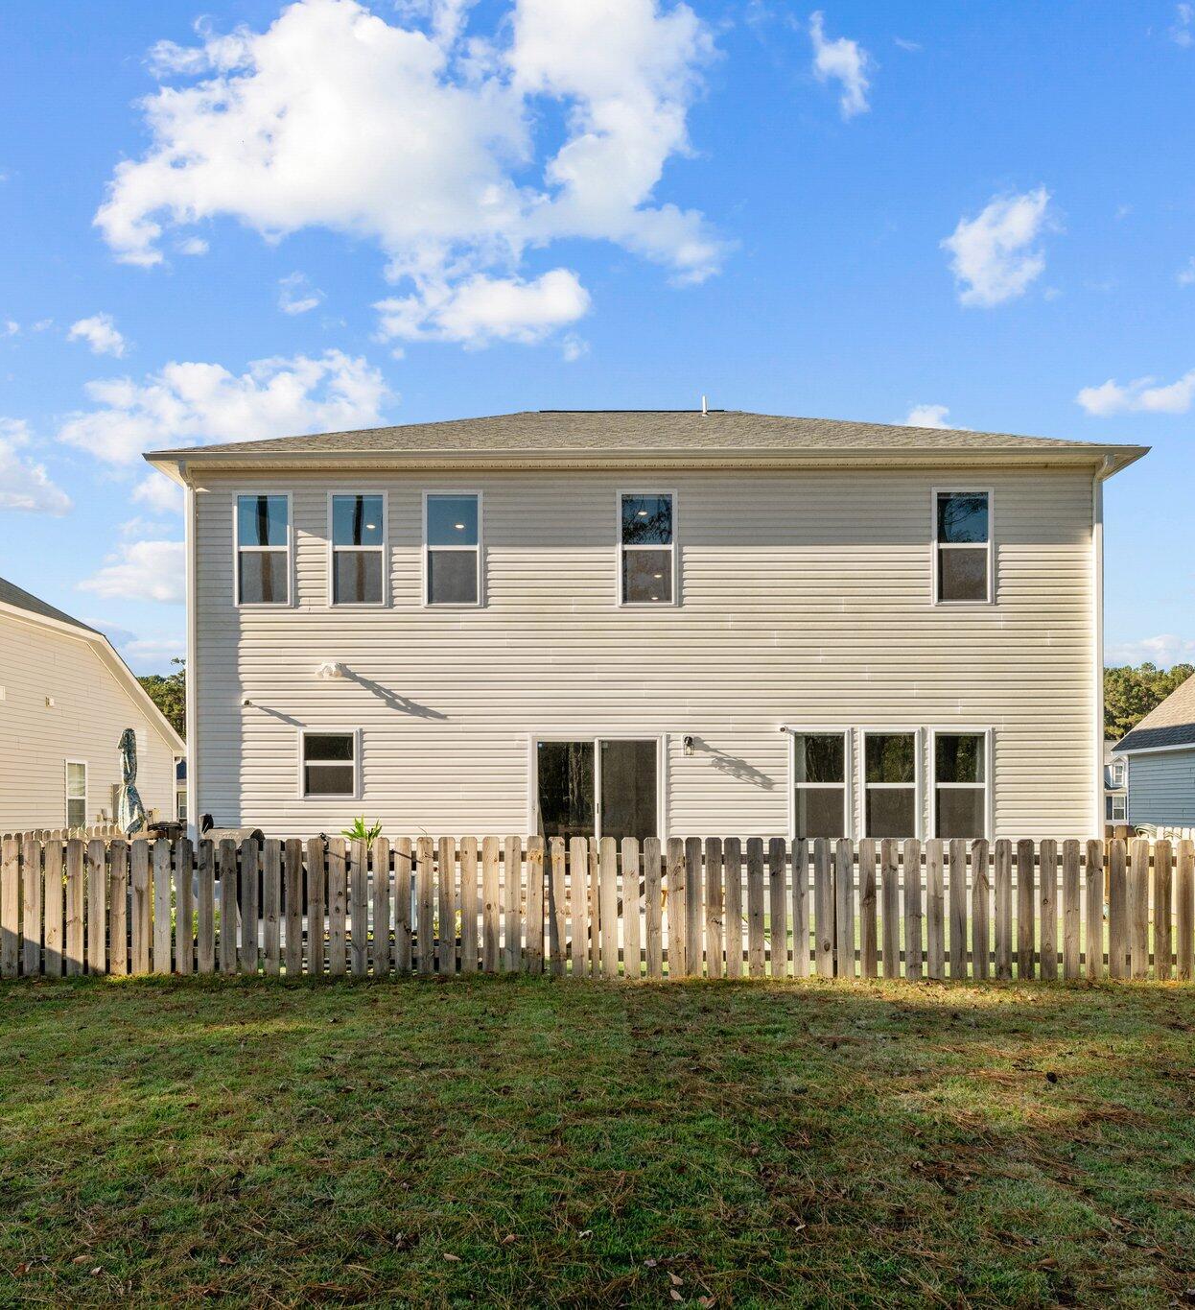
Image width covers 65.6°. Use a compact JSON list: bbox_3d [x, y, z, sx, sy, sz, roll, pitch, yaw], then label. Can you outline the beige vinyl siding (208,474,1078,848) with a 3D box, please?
[{"bbox_3d":[0.640,0.380,12.480,12.200,5.800,0.200,0,-5,1],"label":"beige vinyl siding"}]

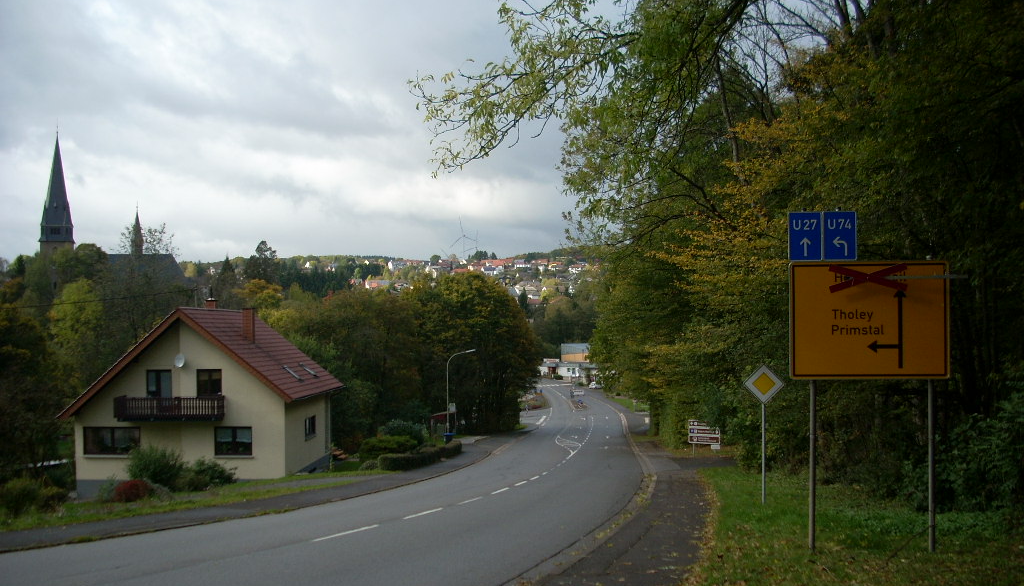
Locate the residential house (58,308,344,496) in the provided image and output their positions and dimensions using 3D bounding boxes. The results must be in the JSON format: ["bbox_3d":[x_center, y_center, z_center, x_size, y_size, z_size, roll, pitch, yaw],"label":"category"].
[{"bbox_3d":[-15.435,5.356,56.587,11.450,9.040,10.500,-1,-2,4],"label":"residential house"}]

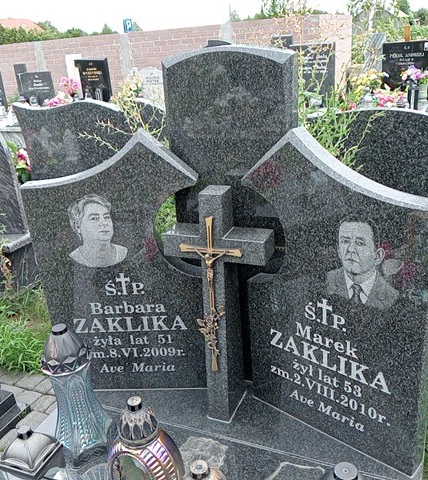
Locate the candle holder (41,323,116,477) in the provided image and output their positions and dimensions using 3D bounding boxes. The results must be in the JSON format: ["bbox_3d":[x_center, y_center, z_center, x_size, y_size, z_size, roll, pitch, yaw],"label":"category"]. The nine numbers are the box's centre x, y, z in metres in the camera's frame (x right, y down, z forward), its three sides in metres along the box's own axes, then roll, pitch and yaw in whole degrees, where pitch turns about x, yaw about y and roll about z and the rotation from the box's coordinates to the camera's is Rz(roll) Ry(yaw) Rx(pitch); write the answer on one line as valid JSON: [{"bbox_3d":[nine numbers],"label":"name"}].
[{"bbox_3d":[-0.385,0.412,1.426,0.169,0.396,0.162,-12,23,-18],"label":"candle holder"}]

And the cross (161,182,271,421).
[{"bbox_3d":[0.018,0.197,1.488,0.300,0.685,0.146,5,24,24],"label":"cross"}]

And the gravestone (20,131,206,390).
[{"bbox_3d":[-0.277,0.093,1.593,0.511,0.846,0.066,-2,22,6],"label":"gravestone"}]

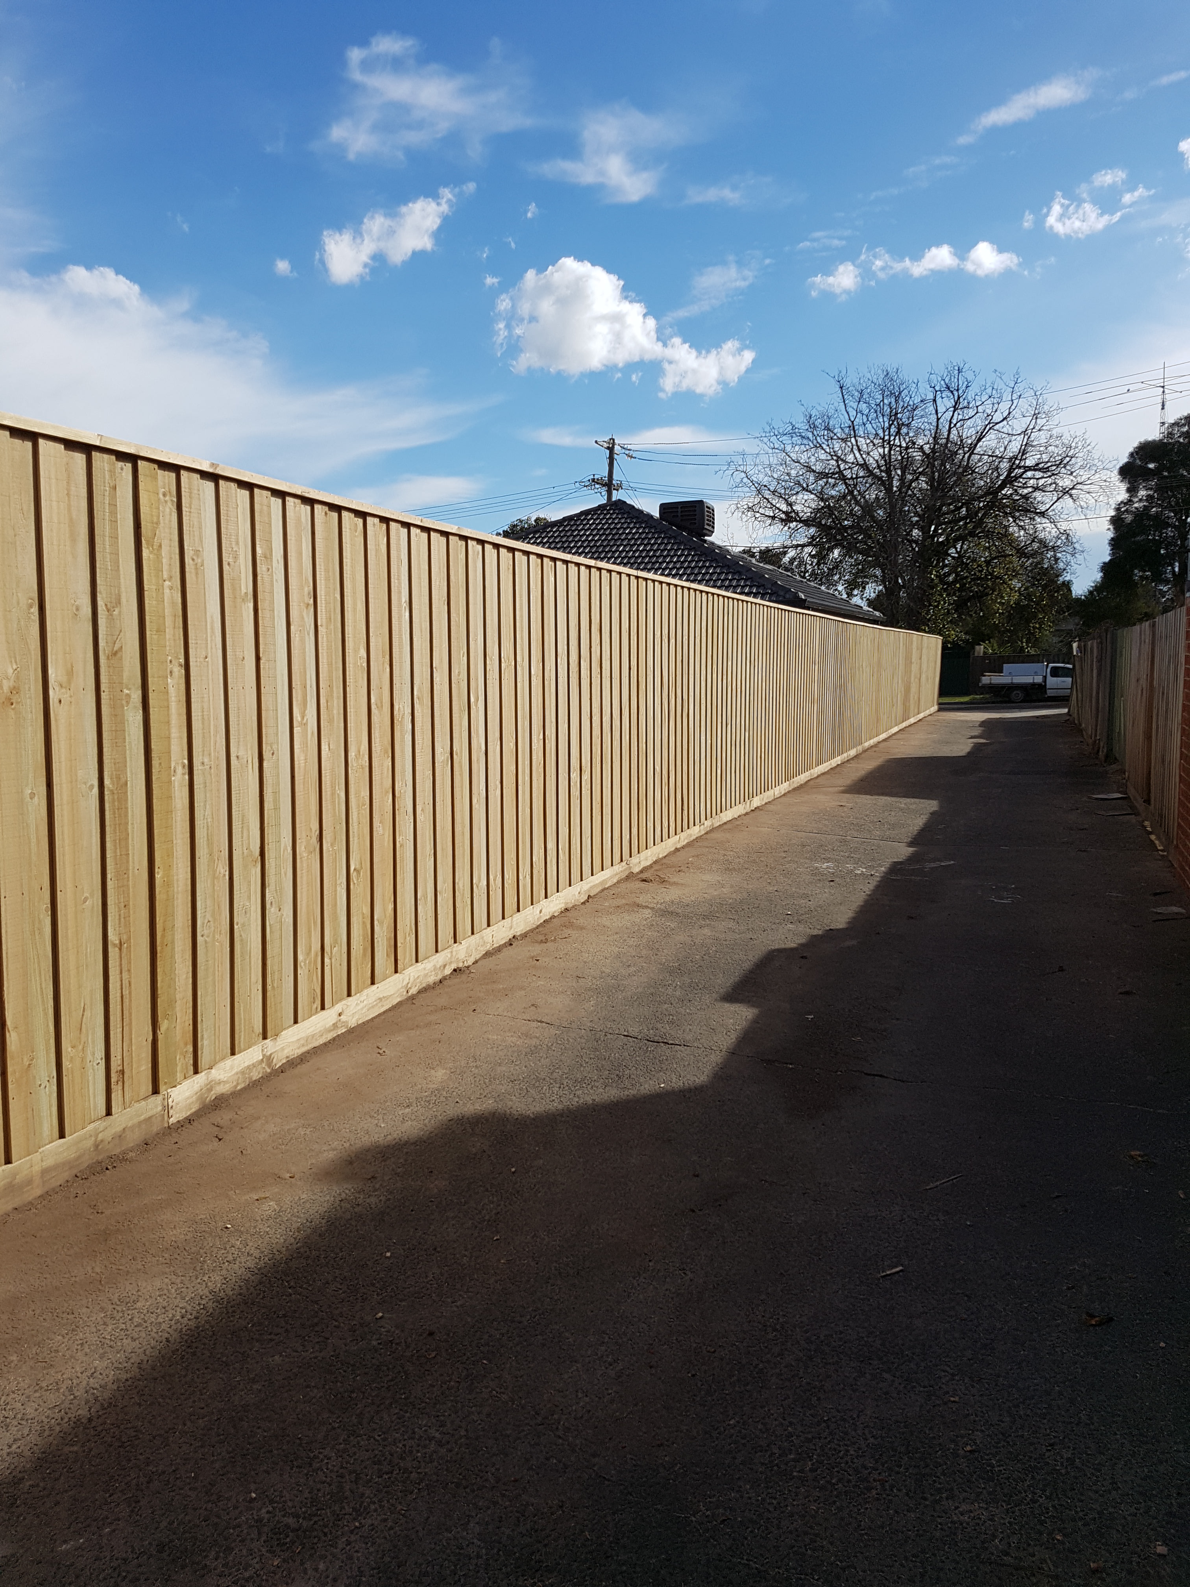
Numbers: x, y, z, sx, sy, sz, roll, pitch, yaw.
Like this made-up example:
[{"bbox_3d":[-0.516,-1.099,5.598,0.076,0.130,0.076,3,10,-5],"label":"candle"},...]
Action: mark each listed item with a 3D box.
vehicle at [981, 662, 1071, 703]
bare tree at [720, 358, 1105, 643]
[{"bbox_3d":[18.829,-4.620,49.800,5.100,1.740,1.830,2,7,18],"label":"vehicle"},{"bbox_3d":[14.766,-12.005,55.478,16.000,15.300,15.000,2,7,20],"label":"bare tree"}]

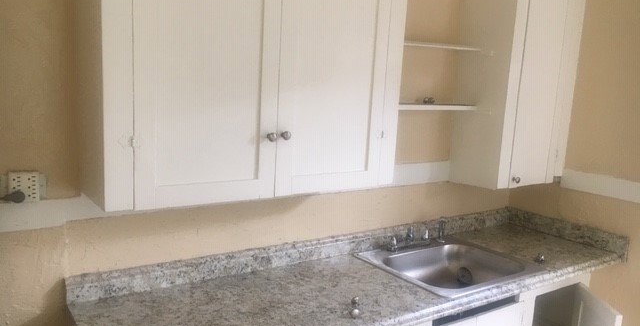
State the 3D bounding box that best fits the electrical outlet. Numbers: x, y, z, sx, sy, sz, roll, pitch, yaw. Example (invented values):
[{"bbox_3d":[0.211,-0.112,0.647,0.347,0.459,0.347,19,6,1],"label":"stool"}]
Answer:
[{"bbox_3d":[-0.916,0.075,1.662,0.083,0.093,0.032,-3,11,-35],"label":"electrical outlet"}]

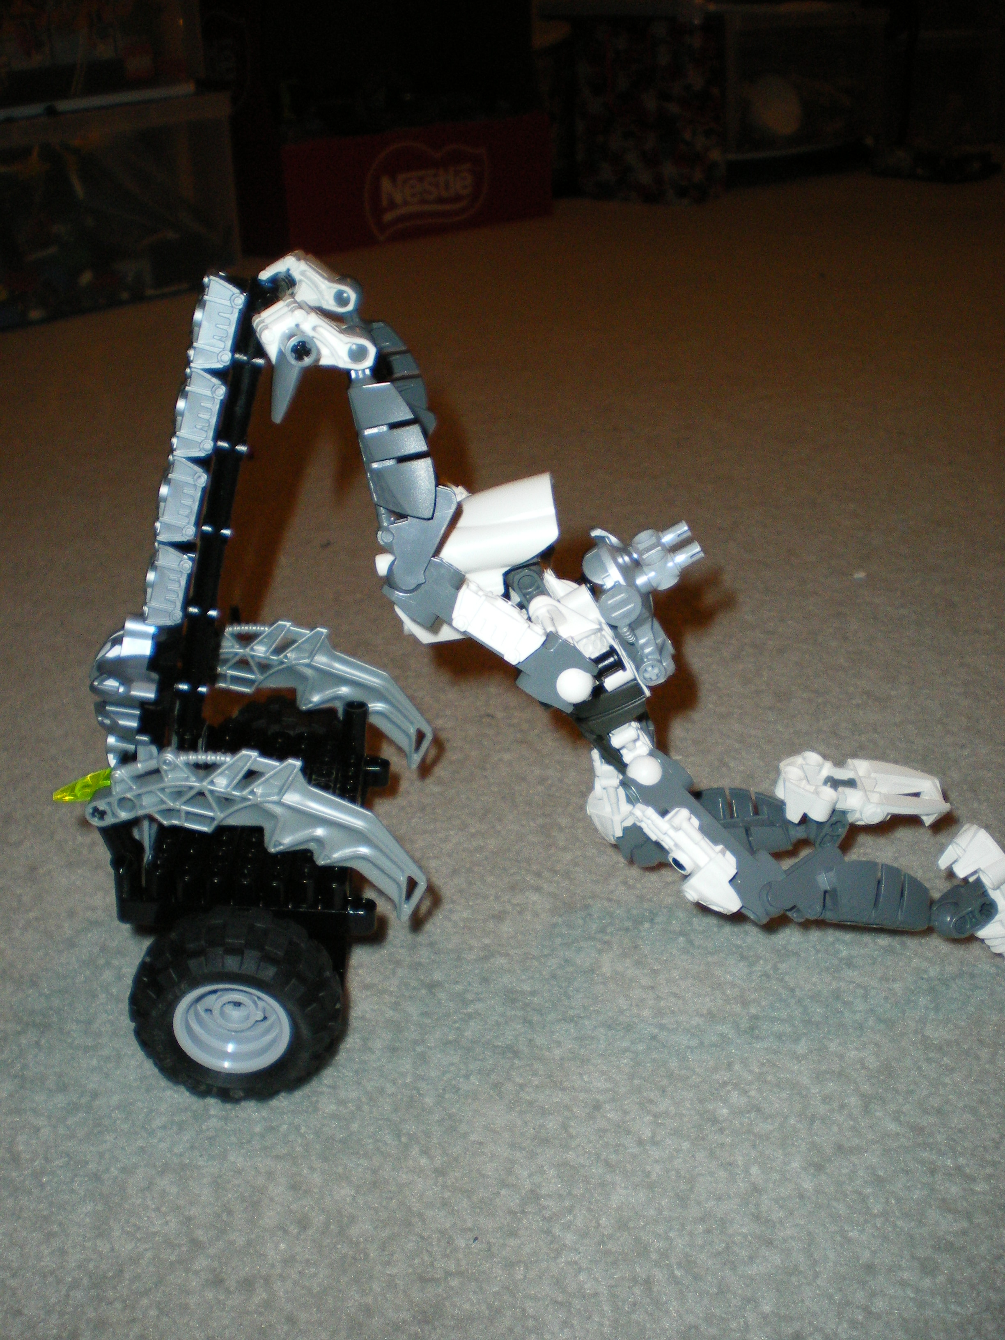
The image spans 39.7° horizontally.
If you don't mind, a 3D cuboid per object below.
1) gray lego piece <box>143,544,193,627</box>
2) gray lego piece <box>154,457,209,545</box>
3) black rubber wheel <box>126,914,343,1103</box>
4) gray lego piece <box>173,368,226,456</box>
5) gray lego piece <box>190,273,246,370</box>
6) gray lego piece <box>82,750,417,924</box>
[{"bbox_3d":[-0.091,-0.024,0.381,0.012,0.024,0.009,13,25,-8],"label":"gray lego piece"},{"bbox_3d":[-0.085,-0.046,0.371,0.012,0.024,0.009,14,25,-9],"label":"gray lego piece"},{"bbox_3d":[-0.072,0.091,0.380,0.056,0.056,0.025,-1,26,-1],"label":"black rubber wheel"},{"bbox_3d":[-0.078,-0.067,0.360,0.012,0.024,0.009,15,25,-9],"label":"gray lego piece"},{"bbox_3d":[-0.072,-0.087,0.350,0.012,0.024,0.009,14,25,-9],"label":"gray lego piece"},{"bbox_3d":[-0.062,0.039,0.373,0.093,0.038,0.011,19,24,-11],"label":"gray lego piece"}]

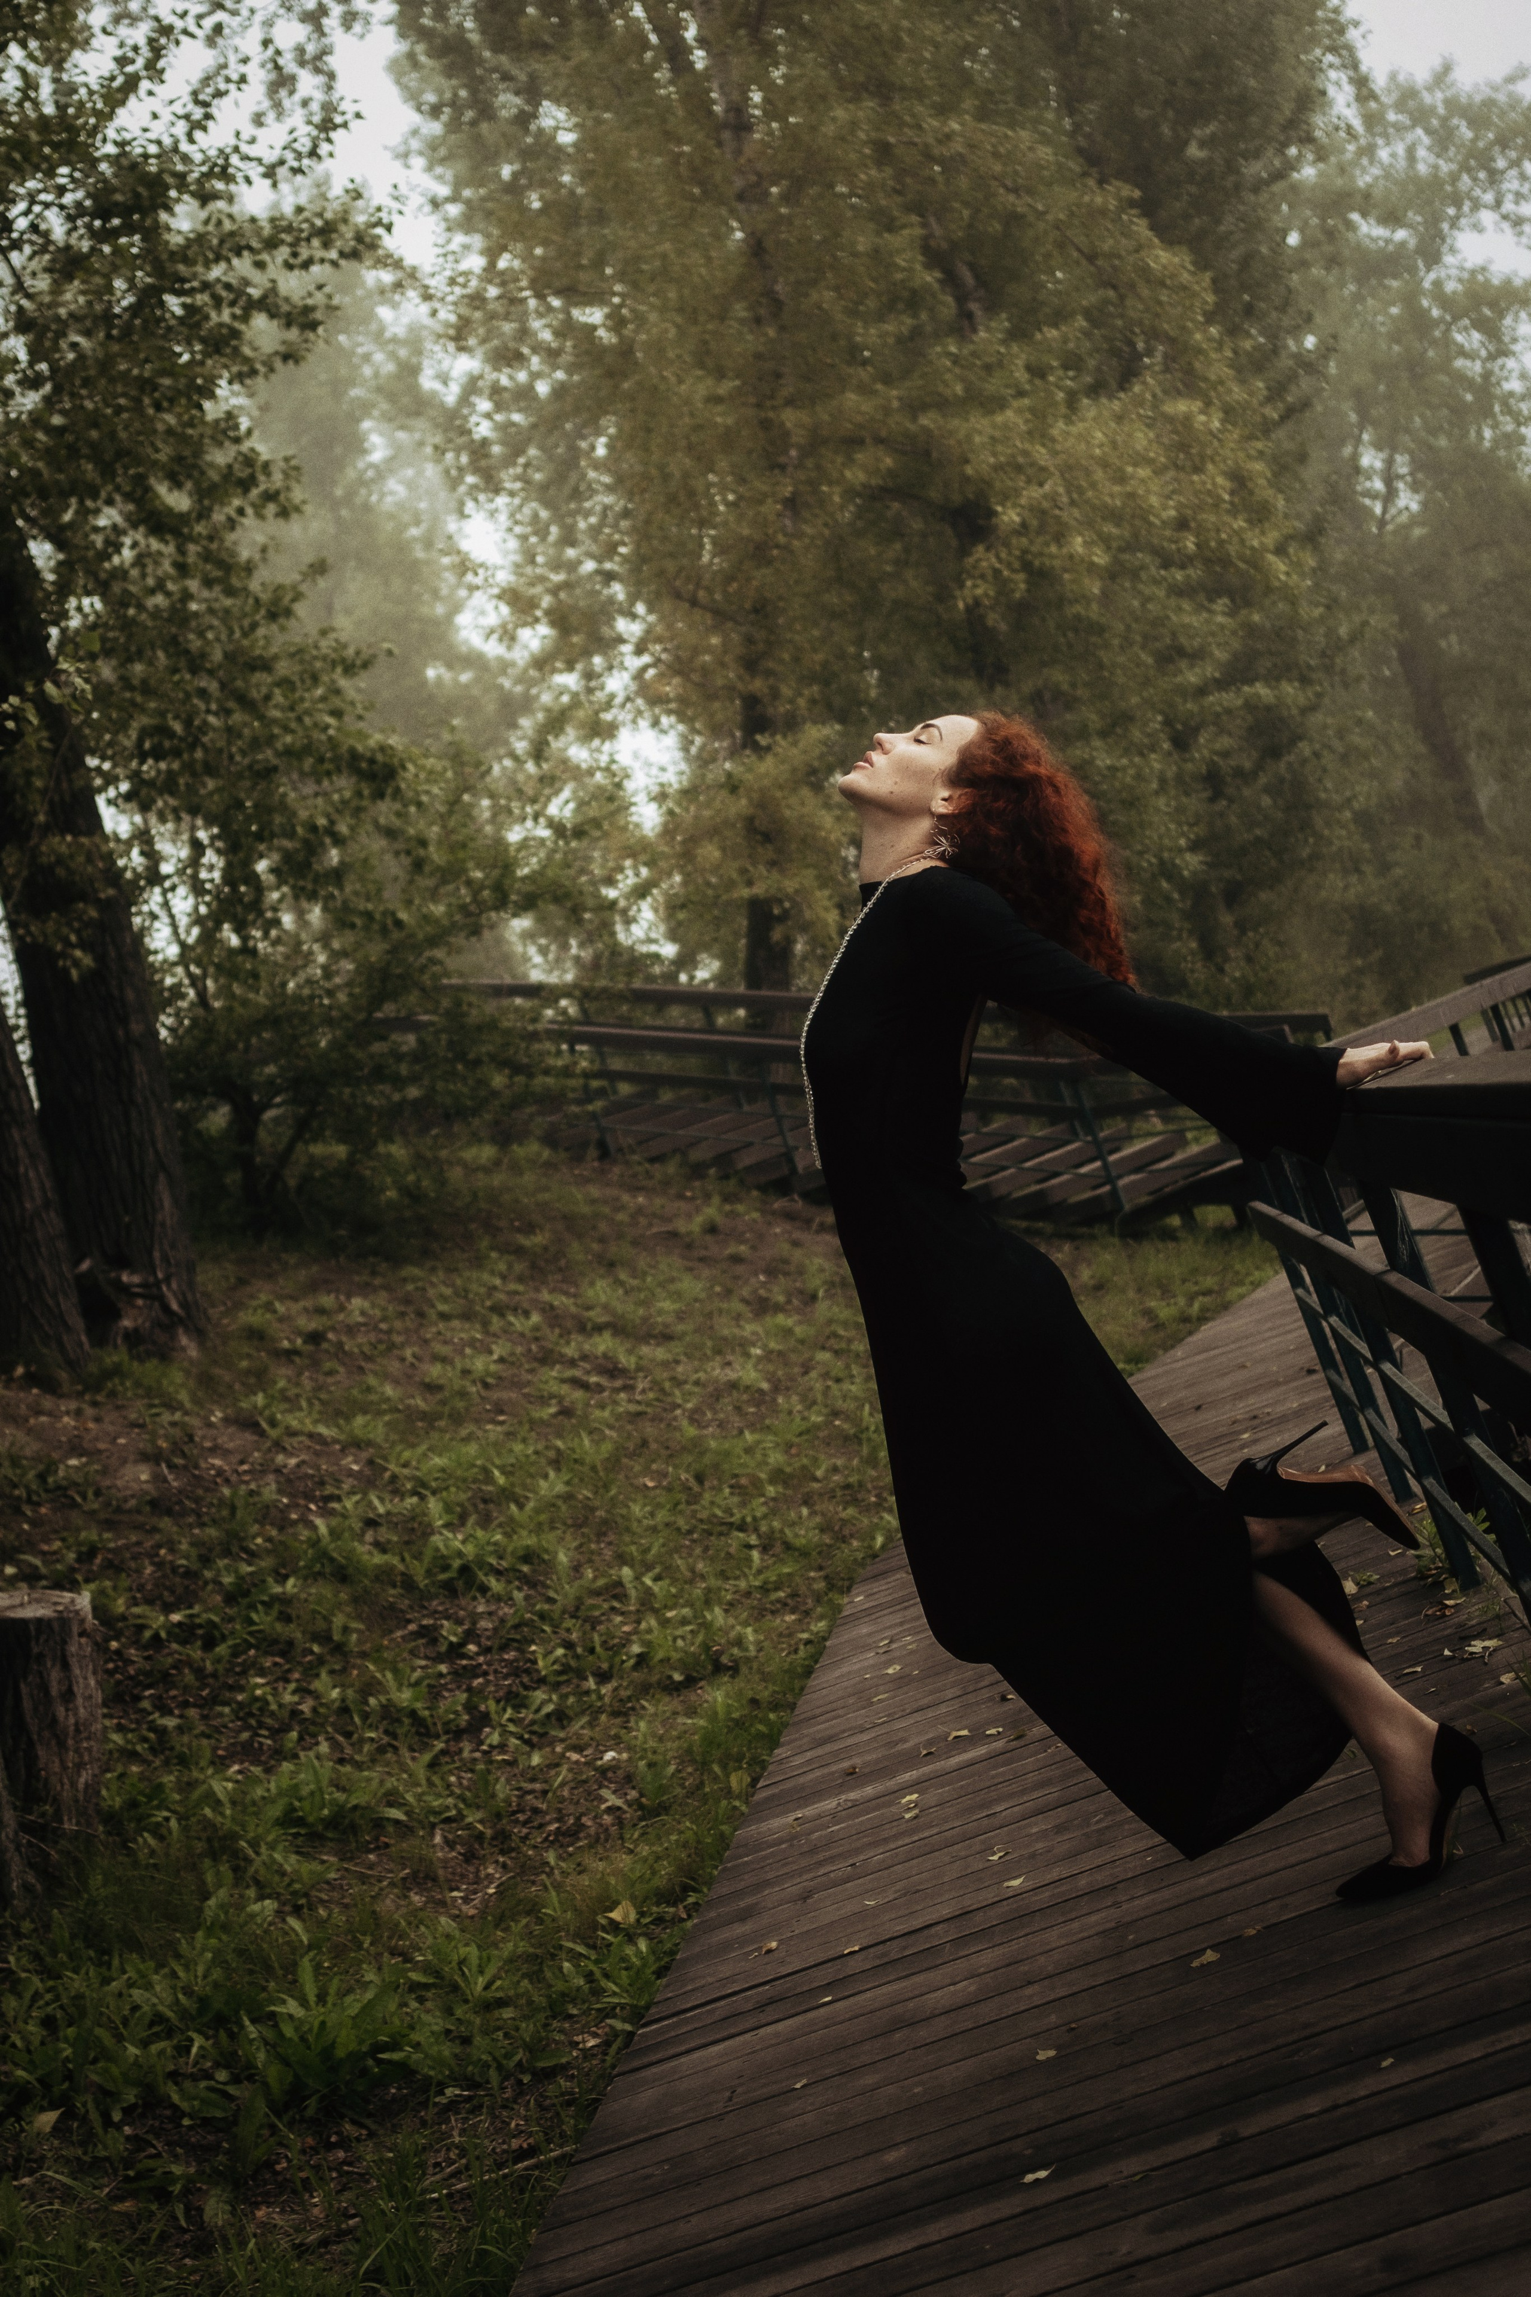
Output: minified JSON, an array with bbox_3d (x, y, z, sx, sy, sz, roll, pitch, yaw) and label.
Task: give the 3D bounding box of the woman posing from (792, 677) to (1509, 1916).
[{"bbox_3d":[0.467,0.190,2.720,0.790,1.390,0.500,0,1,6],"label":"woman posing"}]

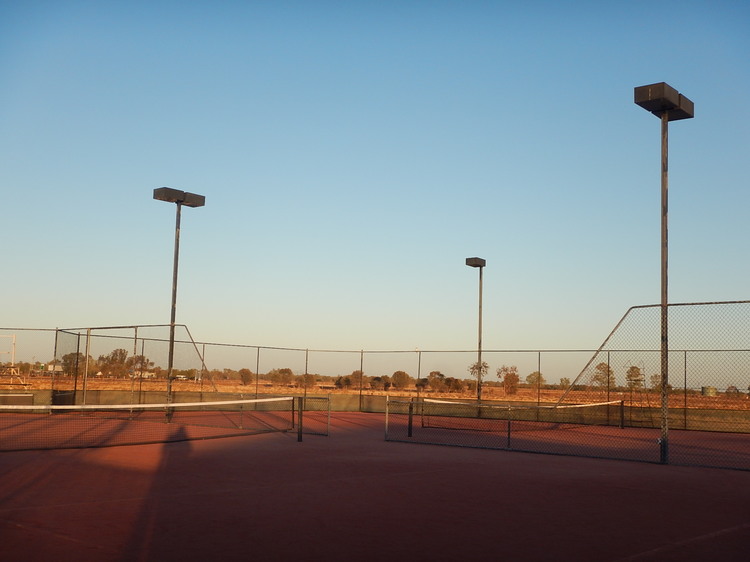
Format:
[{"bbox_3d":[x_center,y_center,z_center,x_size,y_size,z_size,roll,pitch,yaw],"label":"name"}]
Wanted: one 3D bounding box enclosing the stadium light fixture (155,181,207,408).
[{"bbox_3d":[-6.842,0.869,29.500,0.637,7.863,1.663,-5,-9,42],"label":"stadium light fixture"}]

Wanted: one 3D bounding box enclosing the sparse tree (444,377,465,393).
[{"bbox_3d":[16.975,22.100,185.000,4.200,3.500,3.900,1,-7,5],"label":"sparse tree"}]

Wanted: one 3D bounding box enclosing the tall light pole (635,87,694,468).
[{"bbox_3d":[6.153,-0.114,18.210,0.637,7.795,1.663,-4,-9,40],"label":"tall light pole"}]

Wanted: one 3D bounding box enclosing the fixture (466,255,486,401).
[{"bbox_3d":[4.943,2.790,42.656,0.637,7.787,0.843,-5,-9,42],"label":"fixture"}]

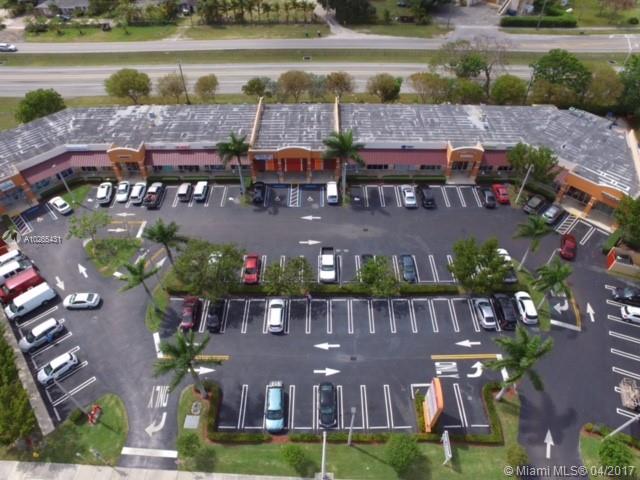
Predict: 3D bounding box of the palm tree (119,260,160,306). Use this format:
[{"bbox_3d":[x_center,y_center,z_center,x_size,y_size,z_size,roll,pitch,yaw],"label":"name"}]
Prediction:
[{"bbox_3d":[-22.586,6.407,47.864,4.600,6.800,4.600,0,50,0],"label":"palm tree"}]

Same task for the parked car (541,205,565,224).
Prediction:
[{"bbox_3d":[39.857,-4.562,62.827,4.350,1.550,1.800,-35,55,-29],"label":"parked car"}]

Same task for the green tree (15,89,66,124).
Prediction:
[{"bbox_3d":[-60.944,-28.872,81.067,9.200,7.300,9.200,0,48,0],"label":"green tree"}]

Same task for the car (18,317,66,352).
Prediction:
[{"bbox_3d":[-35.396,11.828,46.909,1.850,1.680,4.500,35,56,29],"label":"car"}]

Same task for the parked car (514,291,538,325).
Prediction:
[{"bbox_3d":[27.872,9.134,50.065,1.840,1.620,4.500,2,48,2],"label":"parked car"}]

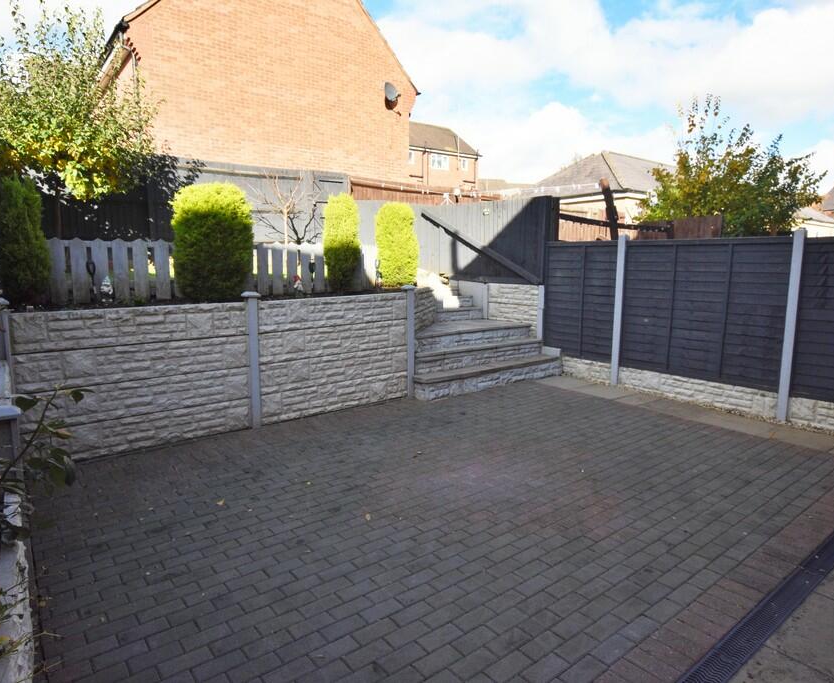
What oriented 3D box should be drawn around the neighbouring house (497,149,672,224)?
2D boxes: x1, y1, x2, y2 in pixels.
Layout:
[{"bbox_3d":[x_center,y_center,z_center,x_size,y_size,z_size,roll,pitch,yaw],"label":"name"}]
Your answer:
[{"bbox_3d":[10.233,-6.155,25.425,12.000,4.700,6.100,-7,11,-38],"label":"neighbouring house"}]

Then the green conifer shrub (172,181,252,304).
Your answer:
[{"bbox_3d":[-2.038,-0.979,5.409,0.740,1.150,0.600,-6,11,-38],"label":"green conifer shrub"}]

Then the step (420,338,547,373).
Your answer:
[{"bbox_3d":[0.848,0.171,7.314,2.200,0.232,0.280,-6,10,-37],"label":"step"}]

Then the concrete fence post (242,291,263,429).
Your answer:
[{"bbox_3d":[-1.584,0.182,5.205,0.140,1.325,0.130,-6,11,-38],"label":"concrete fence post"}]

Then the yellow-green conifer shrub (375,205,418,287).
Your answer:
[{"bbox_3d":[-0.263,-1.162,6.563,0.530,1.020,0.530,0,8,0],"label":"yellow-green conifer shrub"}]

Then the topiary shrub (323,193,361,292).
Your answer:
[{"bbox_3d":[-0.878,-1.147,6.378,0.410,1.160,0.410,0,8,0],"label":"topiary shrub"}]

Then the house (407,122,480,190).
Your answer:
[{"bbox_3d":[-1.781,-14.068,44.565,11.000,7.800,7.400,-6,10,-36],"label":"house"}]

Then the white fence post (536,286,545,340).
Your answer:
[{"bbox_3d":[1.760,-0.417,7.755,0.100,0.770,0.100,-6,10,-36],"label":"white fence post"}]

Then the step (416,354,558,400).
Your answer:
[{"bbox_3d":[0.973,0.446,7.132,2.460,0.260,0.350,-6,10,-37],"label":"step"}]

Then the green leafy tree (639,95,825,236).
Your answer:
[{"bbox_3d":[6.421,-2.945,11.019,3.700,4.100,3.600,-6,10,-36],"label":"green leafy tree"}]

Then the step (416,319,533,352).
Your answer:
[{"bbox_3d":[0.536,-0.107,7.635,2.100,0.205,1.050,-6,10,-36],"label":"step"}]

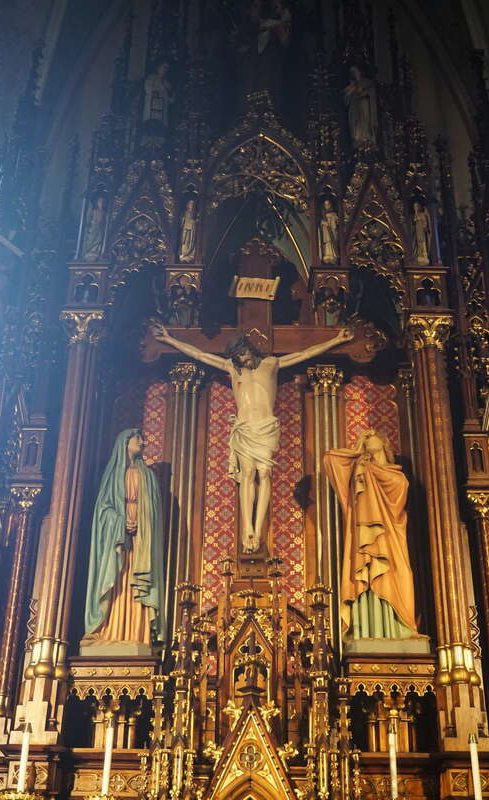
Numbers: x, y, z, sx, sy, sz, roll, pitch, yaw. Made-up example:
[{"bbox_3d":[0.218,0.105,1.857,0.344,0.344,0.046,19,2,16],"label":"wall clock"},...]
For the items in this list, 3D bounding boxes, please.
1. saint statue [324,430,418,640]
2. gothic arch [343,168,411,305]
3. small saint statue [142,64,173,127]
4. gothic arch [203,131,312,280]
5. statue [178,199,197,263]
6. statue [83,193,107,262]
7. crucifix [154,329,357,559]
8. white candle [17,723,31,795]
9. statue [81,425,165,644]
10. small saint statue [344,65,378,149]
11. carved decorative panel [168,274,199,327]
[{"bbox_3d":[0.898,0.929,7.237,0.650,1.612,0.460,-3,-30,7],"label":"saint statue"},{"bbox_3d":[1.127,-1.455,8.922,0.520,1.450,0.250,1,-30,0],"label":"gothic arch"},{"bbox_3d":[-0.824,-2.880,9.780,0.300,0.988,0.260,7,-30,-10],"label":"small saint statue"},{"bbox_3d":[0.118,-1.747,9.080,0.920,1.550,0.350,1,-30,0],"label":"gothic arch"},{"bbox_3d":[-0.468,-1.381,8.383,0.165,0.704,0.160,3,-30,-4],"label":"statue"},{"bbox_3d":[-1.232,-1.403,8.390,0.190,0.737,0.165,5,-30,-7],"label":"statue"},{"bbox_3d":[0.075,0.257,7.755,1.580,1.850,0.380,1,-30,0],"label":"crucifix"},{"bbox_3d":[-1.326,2.144,6.137,0.045,0.390,0.045,1,-30,0],"label":"white candle"},{"bbox_3d":[-0.871,1.003,7.490,0.520,1.660,0.420,11,-31,-17],"label":"statue"},{"bbox_3d":[1.116,-2.797,9.749,0.320,1.141,0.280,-5,-30,10],"label":"small saint statue"},{"bbox_3d":[-0.466,-0.729,7.866,0.235,0.480,0.140,1,-29,0],"label":"carved decorative panel"}]

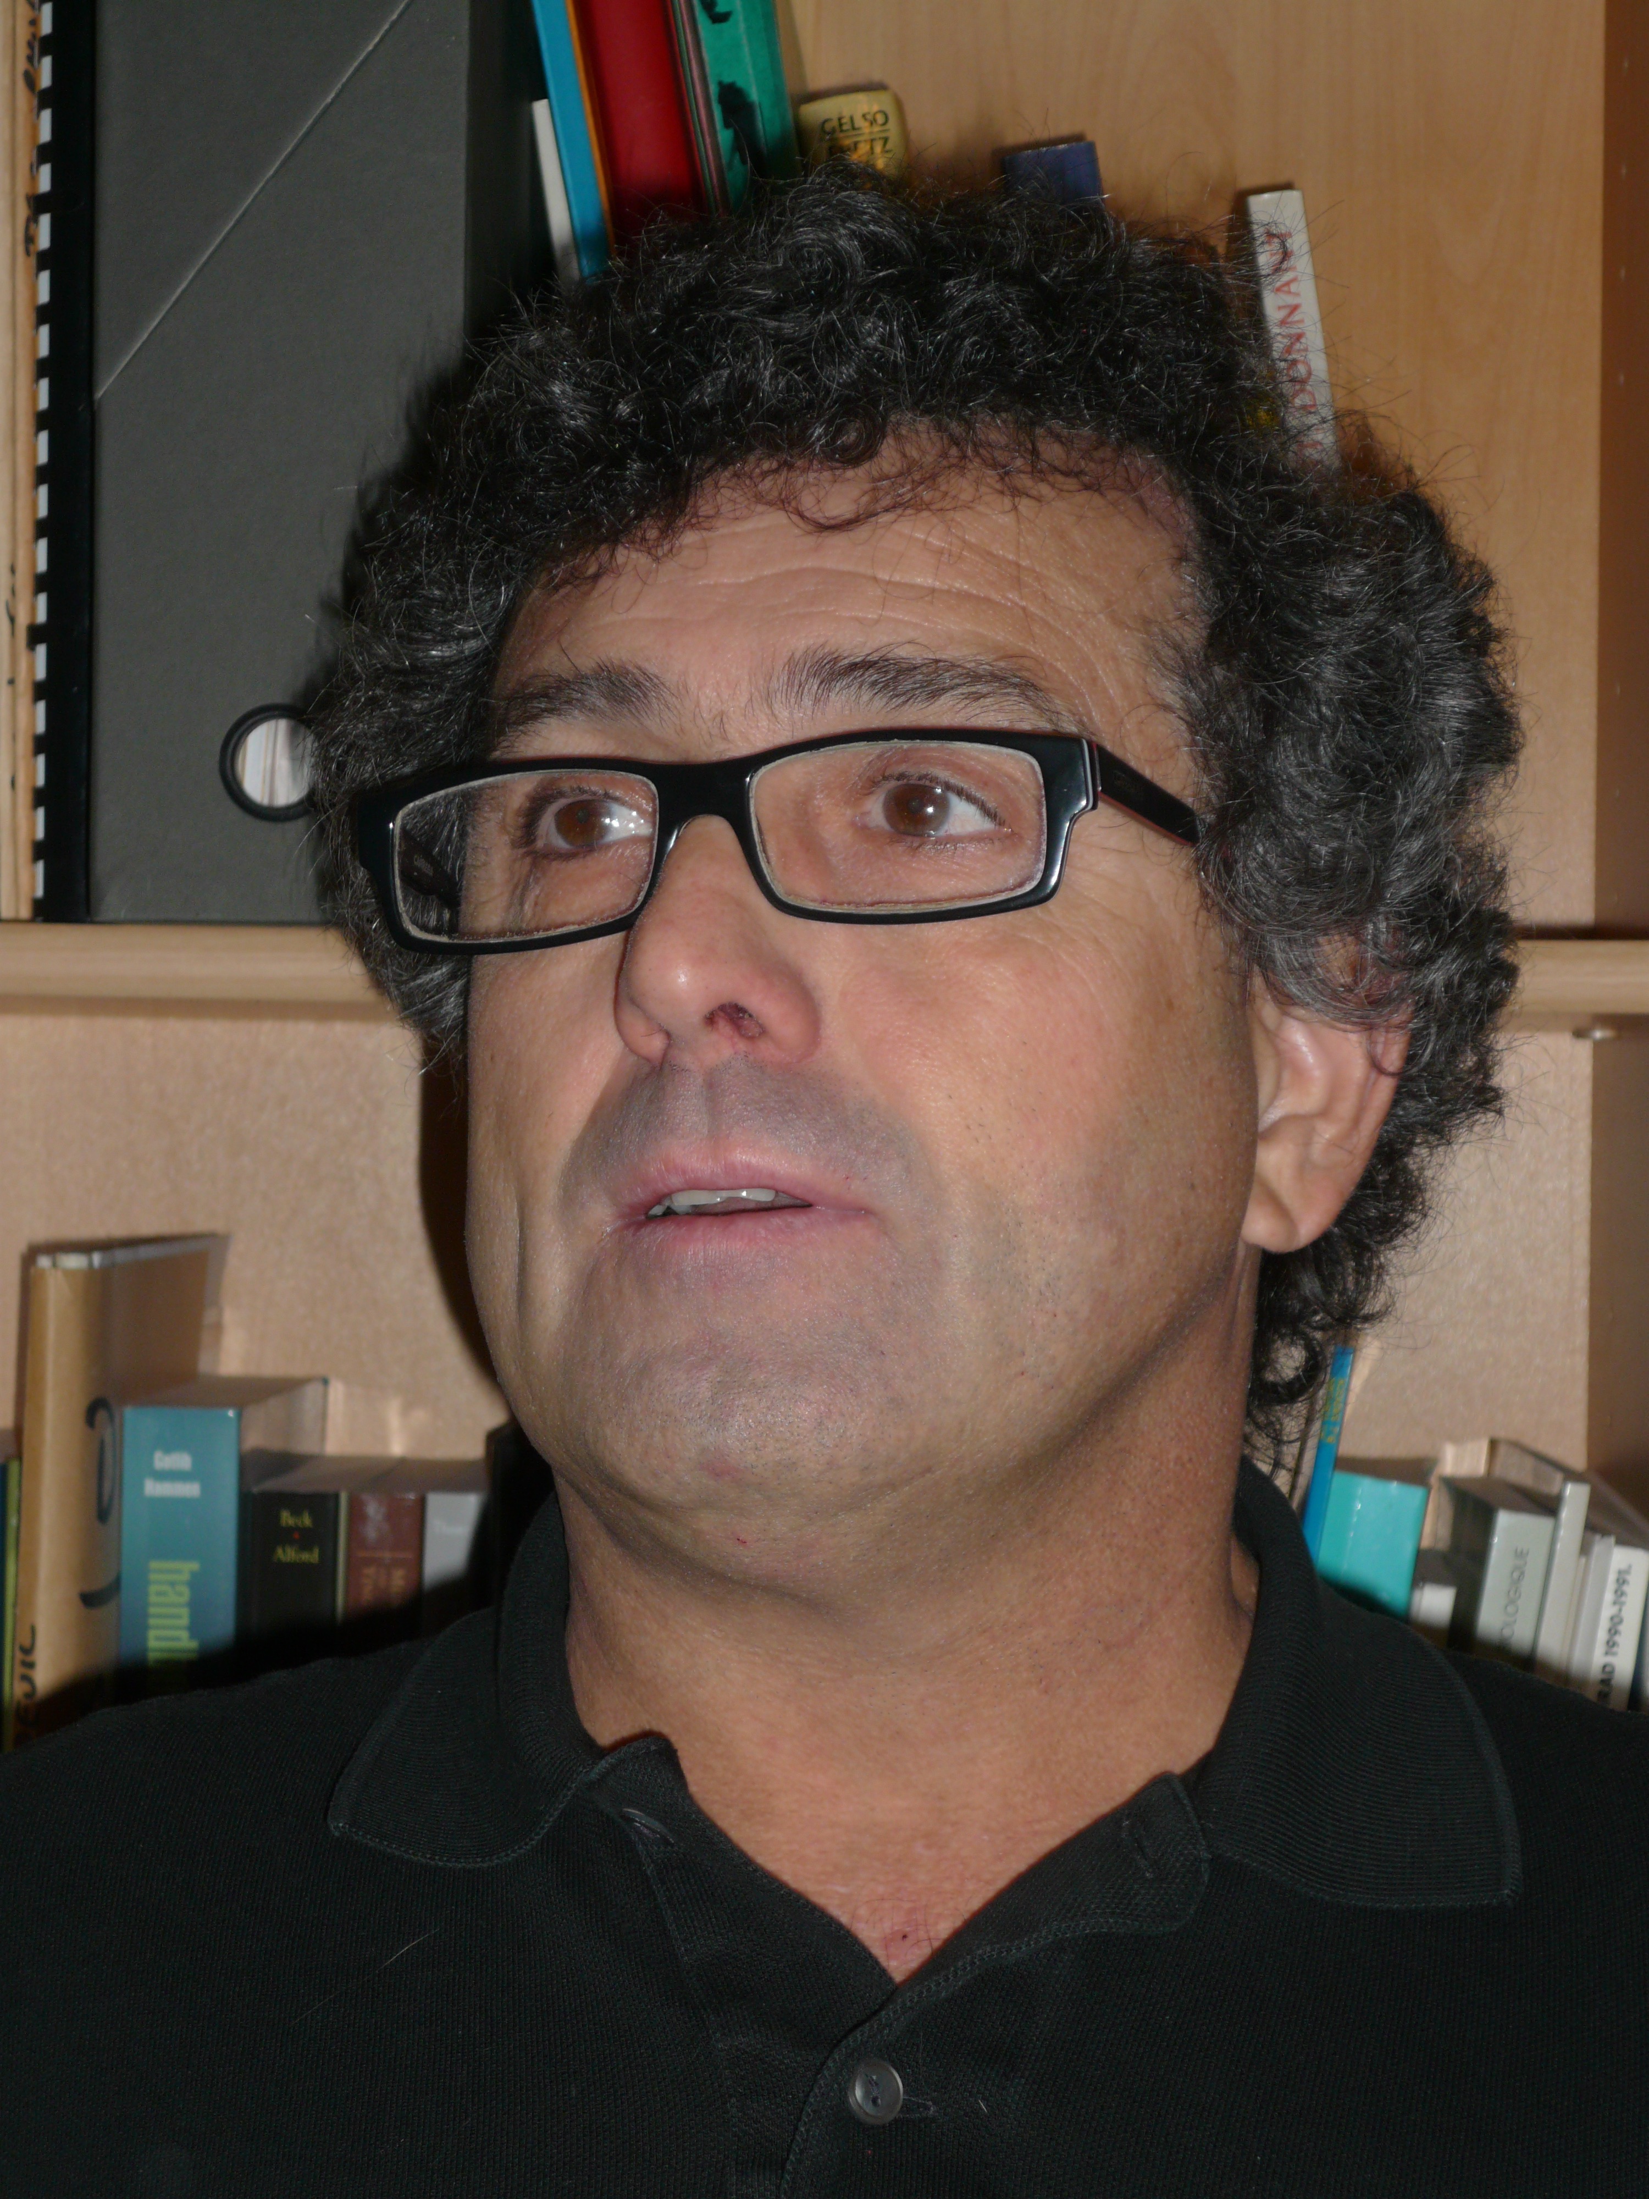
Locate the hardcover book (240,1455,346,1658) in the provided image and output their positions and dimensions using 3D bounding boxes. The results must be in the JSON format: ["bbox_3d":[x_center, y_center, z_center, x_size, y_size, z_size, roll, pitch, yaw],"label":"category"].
[{"bbox_3d":[-0.145,0.225,1.420,0.030,0.232,0.153,1,-1,1],"label":"hardcover book"}]

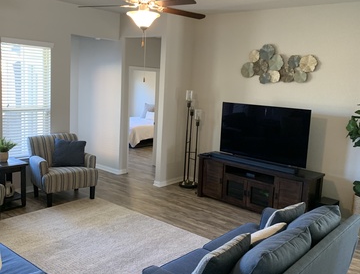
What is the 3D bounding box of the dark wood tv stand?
[{"bbox_3d":[1.162,0.756,5.555,1.886,0.690,0.428,10,12,40],"label":"dark wood tv stand"}]

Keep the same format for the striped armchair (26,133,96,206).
[{"bbox_3d":[-1.814,0.498,5.576,0.820,0.921,0.770,-5,12,-39],"label":"striped armchair"}]

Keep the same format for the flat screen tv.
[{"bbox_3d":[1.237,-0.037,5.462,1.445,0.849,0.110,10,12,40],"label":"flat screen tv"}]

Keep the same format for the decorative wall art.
[{"bbox_3d":[1.486,-1.115,5.540,1.235,0.605,0.070,10,12,40],"label":"decorative wall art"}]

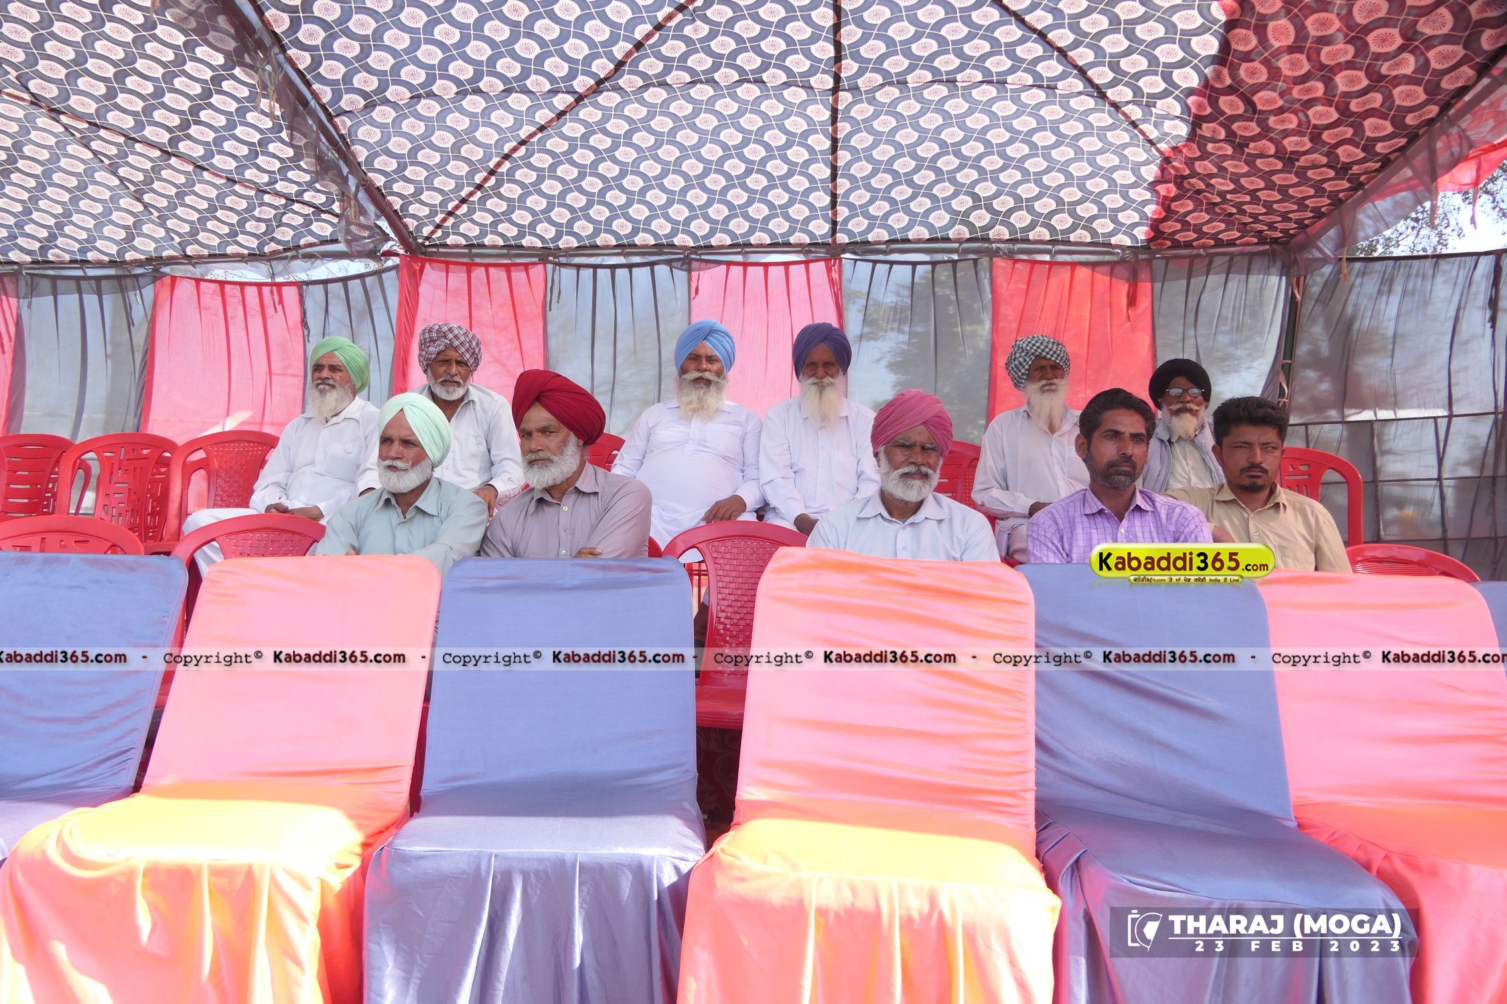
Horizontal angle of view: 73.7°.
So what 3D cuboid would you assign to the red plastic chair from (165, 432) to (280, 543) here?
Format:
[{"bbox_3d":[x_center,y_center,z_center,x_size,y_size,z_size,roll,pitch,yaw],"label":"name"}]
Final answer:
[{"bbox_3d":[-1.985,0.145,3.660,0.470,0.860,0.530,1,-3,-3],"label":"red plastic chair"}]

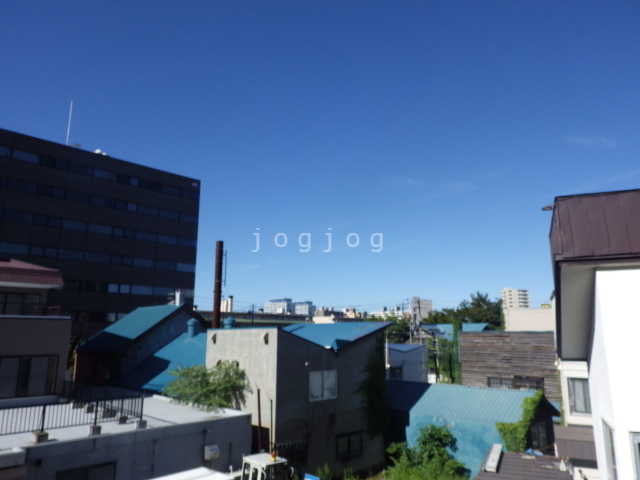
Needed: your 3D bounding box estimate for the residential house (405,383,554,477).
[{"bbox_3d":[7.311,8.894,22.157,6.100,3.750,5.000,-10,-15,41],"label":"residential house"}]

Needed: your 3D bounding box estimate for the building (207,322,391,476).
[{"bbox_3d":[-1.056,7.331,22.109,6.950,6.741,5.600,11,-15,-42],"label":"building"}]

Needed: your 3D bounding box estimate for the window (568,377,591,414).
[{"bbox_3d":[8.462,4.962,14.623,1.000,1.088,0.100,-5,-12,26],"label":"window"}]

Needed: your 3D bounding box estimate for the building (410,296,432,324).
[{"bbox_3d":[61.237,48.497,280.965,11.000,26.311,10.000,-6,-13,29],"label":"building"}]

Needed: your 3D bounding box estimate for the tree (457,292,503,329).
[{"bbox_3d":[23.653,13.909,68.622,6.100,11.960,6.000,-4,-12,20],"label":"tree"}]

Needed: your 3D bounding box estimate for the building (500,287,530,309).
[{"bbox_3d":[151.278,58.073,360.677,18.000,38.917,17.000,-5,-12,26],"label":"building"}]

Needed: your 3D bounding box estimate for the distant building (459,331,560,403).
[{"bbox_3d":[12.764,8.627,27.564,6.200,6.400,6.000,-10,-15,41],"label":"distant building"}]

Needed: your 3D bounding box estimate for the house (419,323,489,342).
[{"bbox_3d":[14.625,12.593,49.510,7.200,7.100,6.000,-10,-15,41],"label":"house"}]

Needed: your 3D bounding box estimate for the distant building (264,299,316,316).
[{"bbox_3d":[-37.927,98.714,592.054,36.000,47.151,54.000,11,-15,-43],"label":"distant building"}]

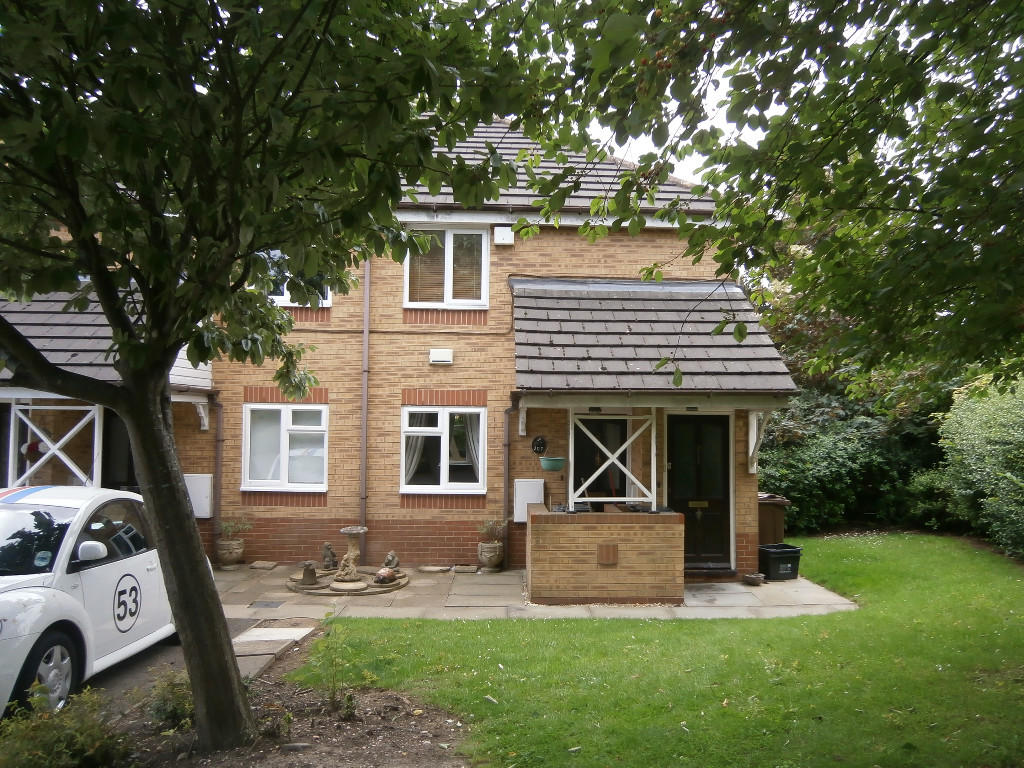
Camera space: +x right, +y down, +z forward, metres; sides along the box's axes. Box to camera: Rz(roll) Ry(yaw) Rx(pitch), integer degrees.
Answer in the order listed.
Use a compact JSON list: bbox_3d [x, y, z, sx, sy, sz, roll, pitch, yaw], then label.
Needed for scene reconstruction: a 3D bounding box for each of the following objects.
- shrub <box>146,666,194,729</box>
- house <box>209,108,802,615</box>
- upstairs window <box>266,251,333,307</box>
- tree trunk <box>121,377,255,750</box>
[{"bbox_3d":[-2.163,2.010,4.930,0.400,0.440,0.380,1,-3,-3],"label":"shrub"},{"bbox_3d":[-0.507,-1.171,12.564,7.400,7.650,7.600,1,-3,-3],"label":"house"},{"bbox_3d":[-3.112,-1.654,10.782,1.180,1.120,0.120,1,-3,-3],"label":"upstairs window"},{"bbox_3d":[-1.941,1.074,4.600,0.700,2.240,0.400,1,-3,-3],"label":"tree trunk"}]

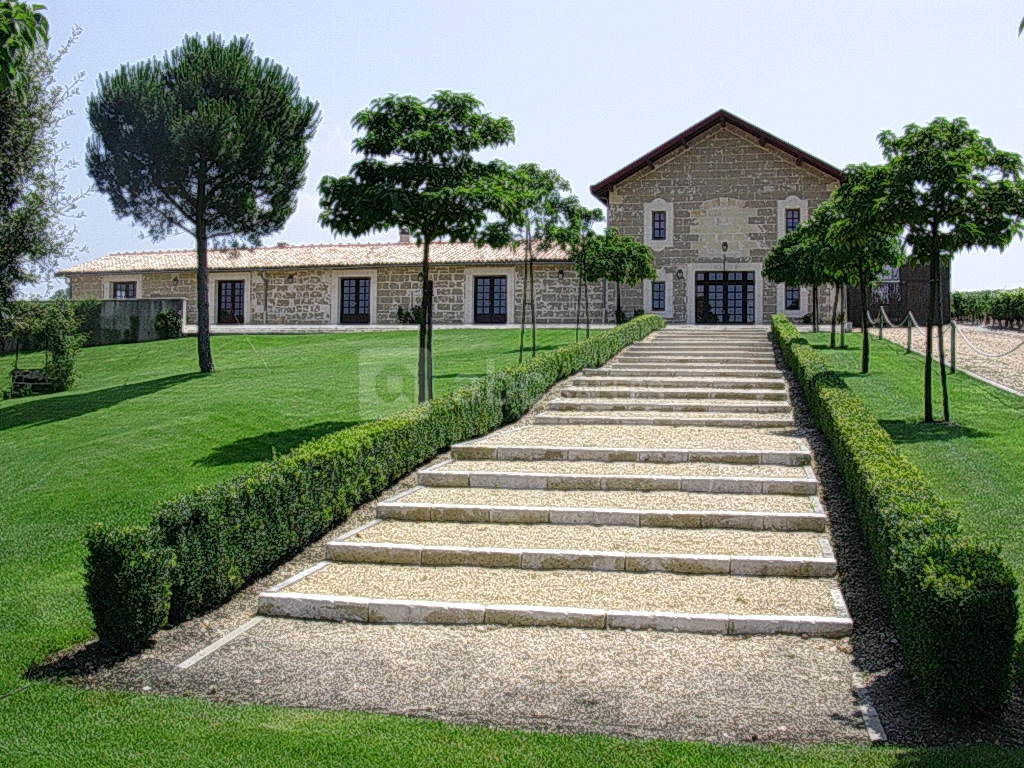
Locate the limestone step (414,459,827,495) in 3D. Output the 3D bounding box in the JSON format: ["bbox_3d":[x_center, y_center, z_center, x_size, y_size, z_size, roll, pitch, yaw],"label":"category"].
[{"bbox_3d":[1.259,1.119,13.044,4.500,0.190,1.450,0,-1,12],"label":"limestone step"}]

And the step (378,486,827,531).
[{"bbox_3d":[1.038,1.456,12.862,5.000,0.170,1.350,1,3,10],"label":"step"}]

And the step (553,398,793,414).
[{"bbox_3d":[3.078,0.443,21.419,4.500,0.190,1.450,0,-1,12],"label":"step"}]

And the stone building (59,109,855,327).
[{"bbox_3d":[-4.457,-7.853,57.883,42.500,9.500,14.000,1,3,14],"label":"stone building"}]

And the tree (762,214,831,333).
[{"bbox_3d":[10.319,-3.831,38.349,3.100,4.050,3.100,1,3,11],"label":"tree"}]

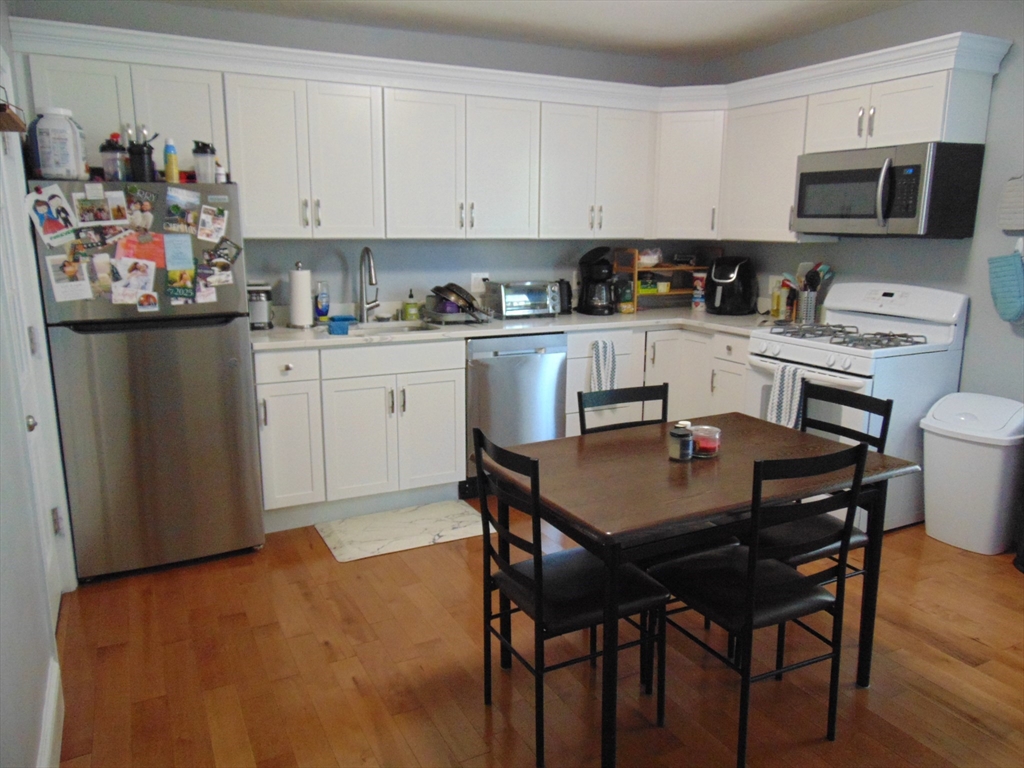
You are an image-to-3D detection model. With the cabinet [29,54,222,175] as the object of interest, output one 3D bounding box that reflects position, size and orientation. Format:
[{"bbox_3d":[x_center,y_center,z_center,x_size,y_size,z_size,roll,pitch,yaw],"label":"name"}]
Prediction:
[{"bbox_3d":[-1.736,-1.200,3.378,0.761,0.457,0.322,-5,13,-26],"label":"cabinet"}]

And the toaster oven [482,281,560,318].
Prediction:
[{"bbox_3d":[0.044,-0.508,4.434,0.383,0.210,0.261,-5,13,-26],"label":"toaster oven"}]

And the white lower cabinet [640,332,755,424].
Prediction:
[{"bbox_3d":[1.176,0.050,4.653,0.902,0.884,1.144,-5,13,-26],"label":"white lower cabinet"}]

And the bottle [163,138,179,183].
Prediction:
[{"bbox_3d":[-1.395,-0.917,3.008,0.055,0.185,0.055,-5,13,-26],"label":"bottle"}]

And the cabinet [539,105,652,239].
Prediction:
[{"bbox_3d":[0.436,-1.258,4.491,0.771,0.746,0.313,-5,13,-26],"label":"cabinet"}]

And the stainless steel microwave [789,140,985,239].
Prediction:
[{"bbox_3d":[1.838,-0.950,3.667,0.398,0.412,0.758,-5,13,-26],"label":"stainless steel microwave"}]

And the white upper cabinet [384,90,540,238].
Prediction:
[{"bbox_3d":[-0.314,-1.187,4.117,0.911,0.746,0.313,-5,13,-26],"label":"white upper cabinet"}]

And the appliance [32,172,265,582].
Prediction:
[{"bbox_3d":[-1.634,-0.064,3.372,0.745,1.635,0.760,-5,13,-26],"label":"appliance"}]

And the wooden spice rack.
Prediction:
[{"bbox_3d":[1.005,-0.699,4.926,0.585,0.403,0.245,-5,13,-26],"label":"wooden spice rack"}]

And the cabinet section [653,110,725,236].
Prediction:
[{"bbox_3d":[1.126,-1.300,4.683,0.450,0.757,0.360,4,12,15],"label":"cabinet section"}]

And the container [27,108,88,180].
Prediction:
[{"bbox_3d":[-1.758,-0.923,2.830,0.187,0.270,0.187,-5,13,-26],"label":"container"}]

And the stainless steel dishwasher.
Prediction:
[{"bbox_3d":[-0.099,0.098,4.308,0.617,0.853,0.608,-5,13,-26],"label":"stainless steel dishwasher"}]

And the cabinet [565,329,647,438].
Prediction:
[{"bbox_3d":[0.395,0.028,4.546,0.525,0.793,0.622,-5,13,-26],"label":"cabinet"}]

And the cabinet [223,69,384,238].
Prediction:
[{"bbox_3d":[-1.060,-1.121,3.745,0.757,0.750,0.322,-5,13,-26],"label":"cabinet"}]

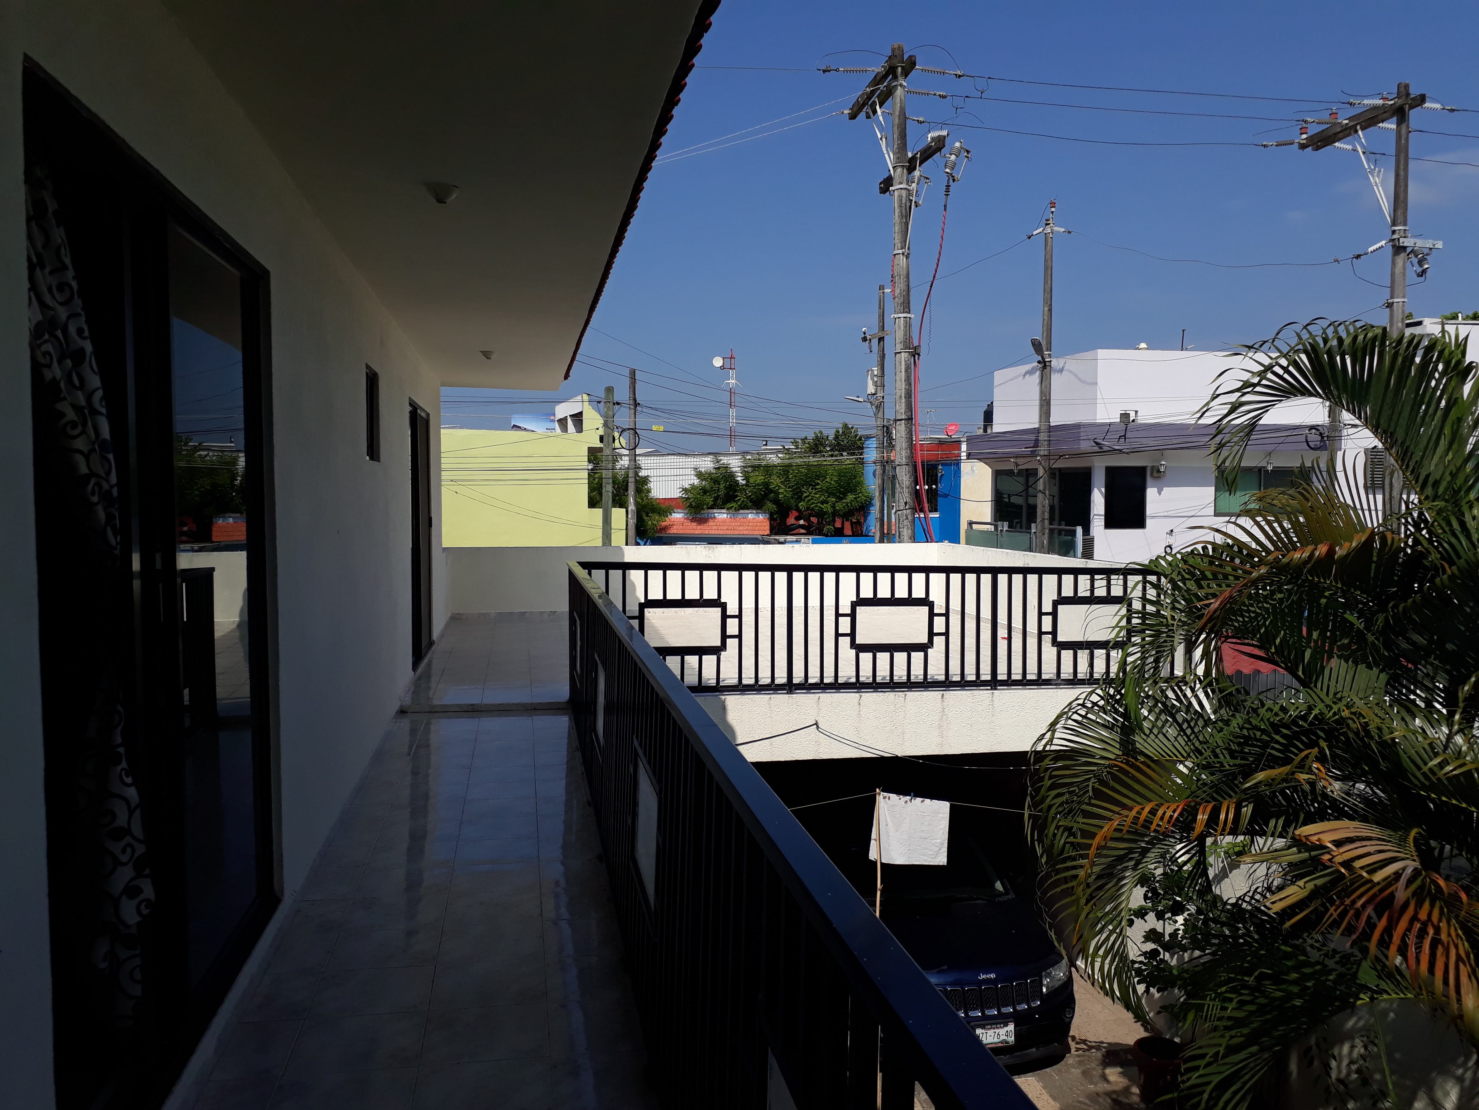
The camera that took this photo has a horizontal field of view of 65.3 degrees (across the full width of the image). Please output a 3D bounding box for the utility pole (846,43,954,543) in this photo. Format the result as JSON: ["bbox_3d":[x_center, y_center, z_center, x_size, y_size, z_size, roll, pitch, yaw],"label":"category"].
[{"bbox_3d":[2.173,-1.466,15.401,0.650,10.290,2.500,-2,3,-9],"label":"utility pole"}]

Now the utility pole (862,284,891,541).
[{"bbox_3d":[3.834,-2.325,32.281,0.500,10.320,1.100,-1,3,-25],"label":"utility pole"}]

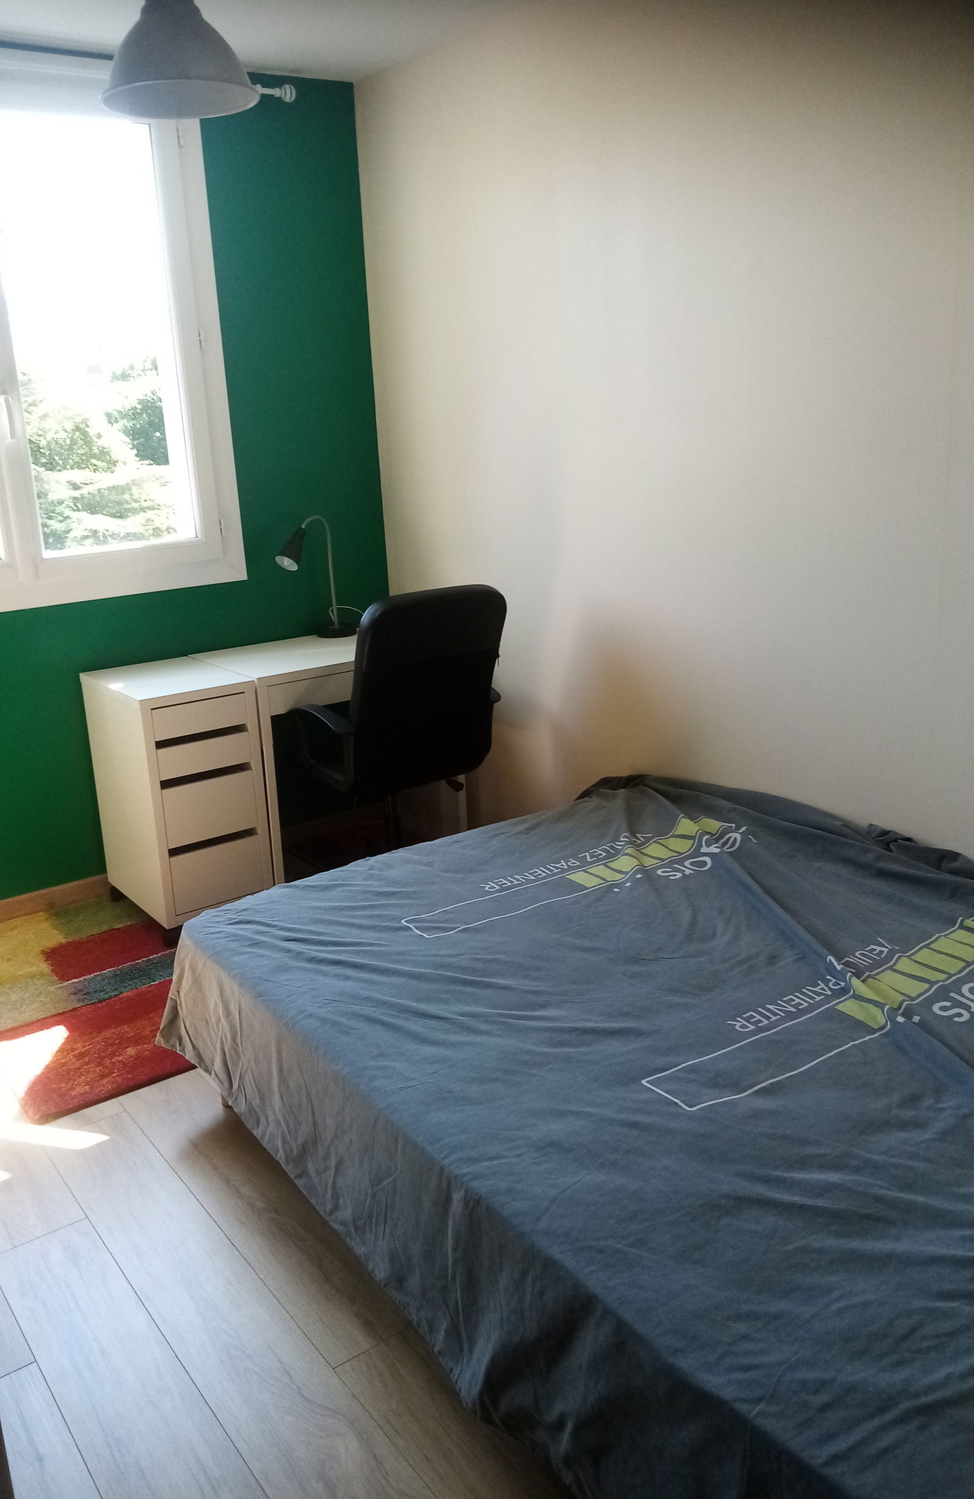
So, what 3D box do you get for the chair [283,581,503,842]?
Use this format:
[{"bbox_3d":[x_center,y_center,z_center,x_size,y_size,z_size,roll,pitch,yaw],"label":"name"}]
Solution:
[{"bbox_3d":[-0.306,-0.004,3.457,0.580,1.010,0.600,-15,20,-36],"label":"chair"}]

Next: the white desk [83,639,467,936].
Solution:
[{"bbox_3d":[-0.667,0.068,3.733,1.095,0.755,0.493,-15,20,-36],"label":"white desk"}]

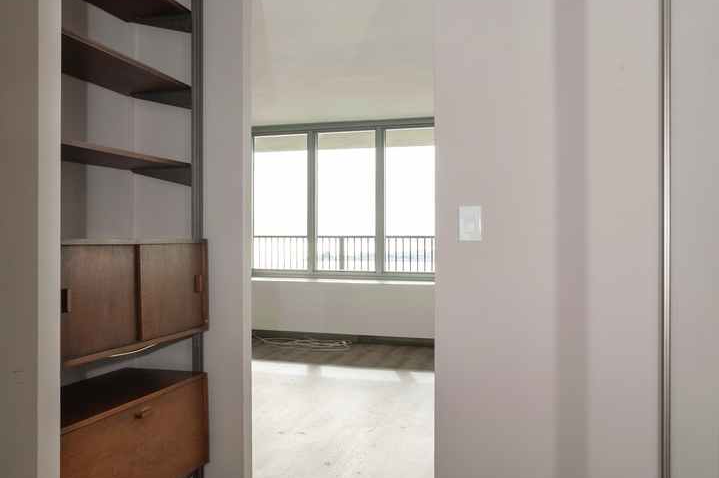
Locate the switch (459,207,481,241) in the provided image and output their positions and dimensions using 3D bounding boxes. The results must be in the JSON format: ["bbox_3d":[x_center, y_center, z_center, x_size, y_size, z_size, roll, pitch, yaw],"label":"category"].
[{"bbox_3d":[0.394,-0.054,2.136,0.078,0.123,0.012,0,0,17],"label":"switch"}]

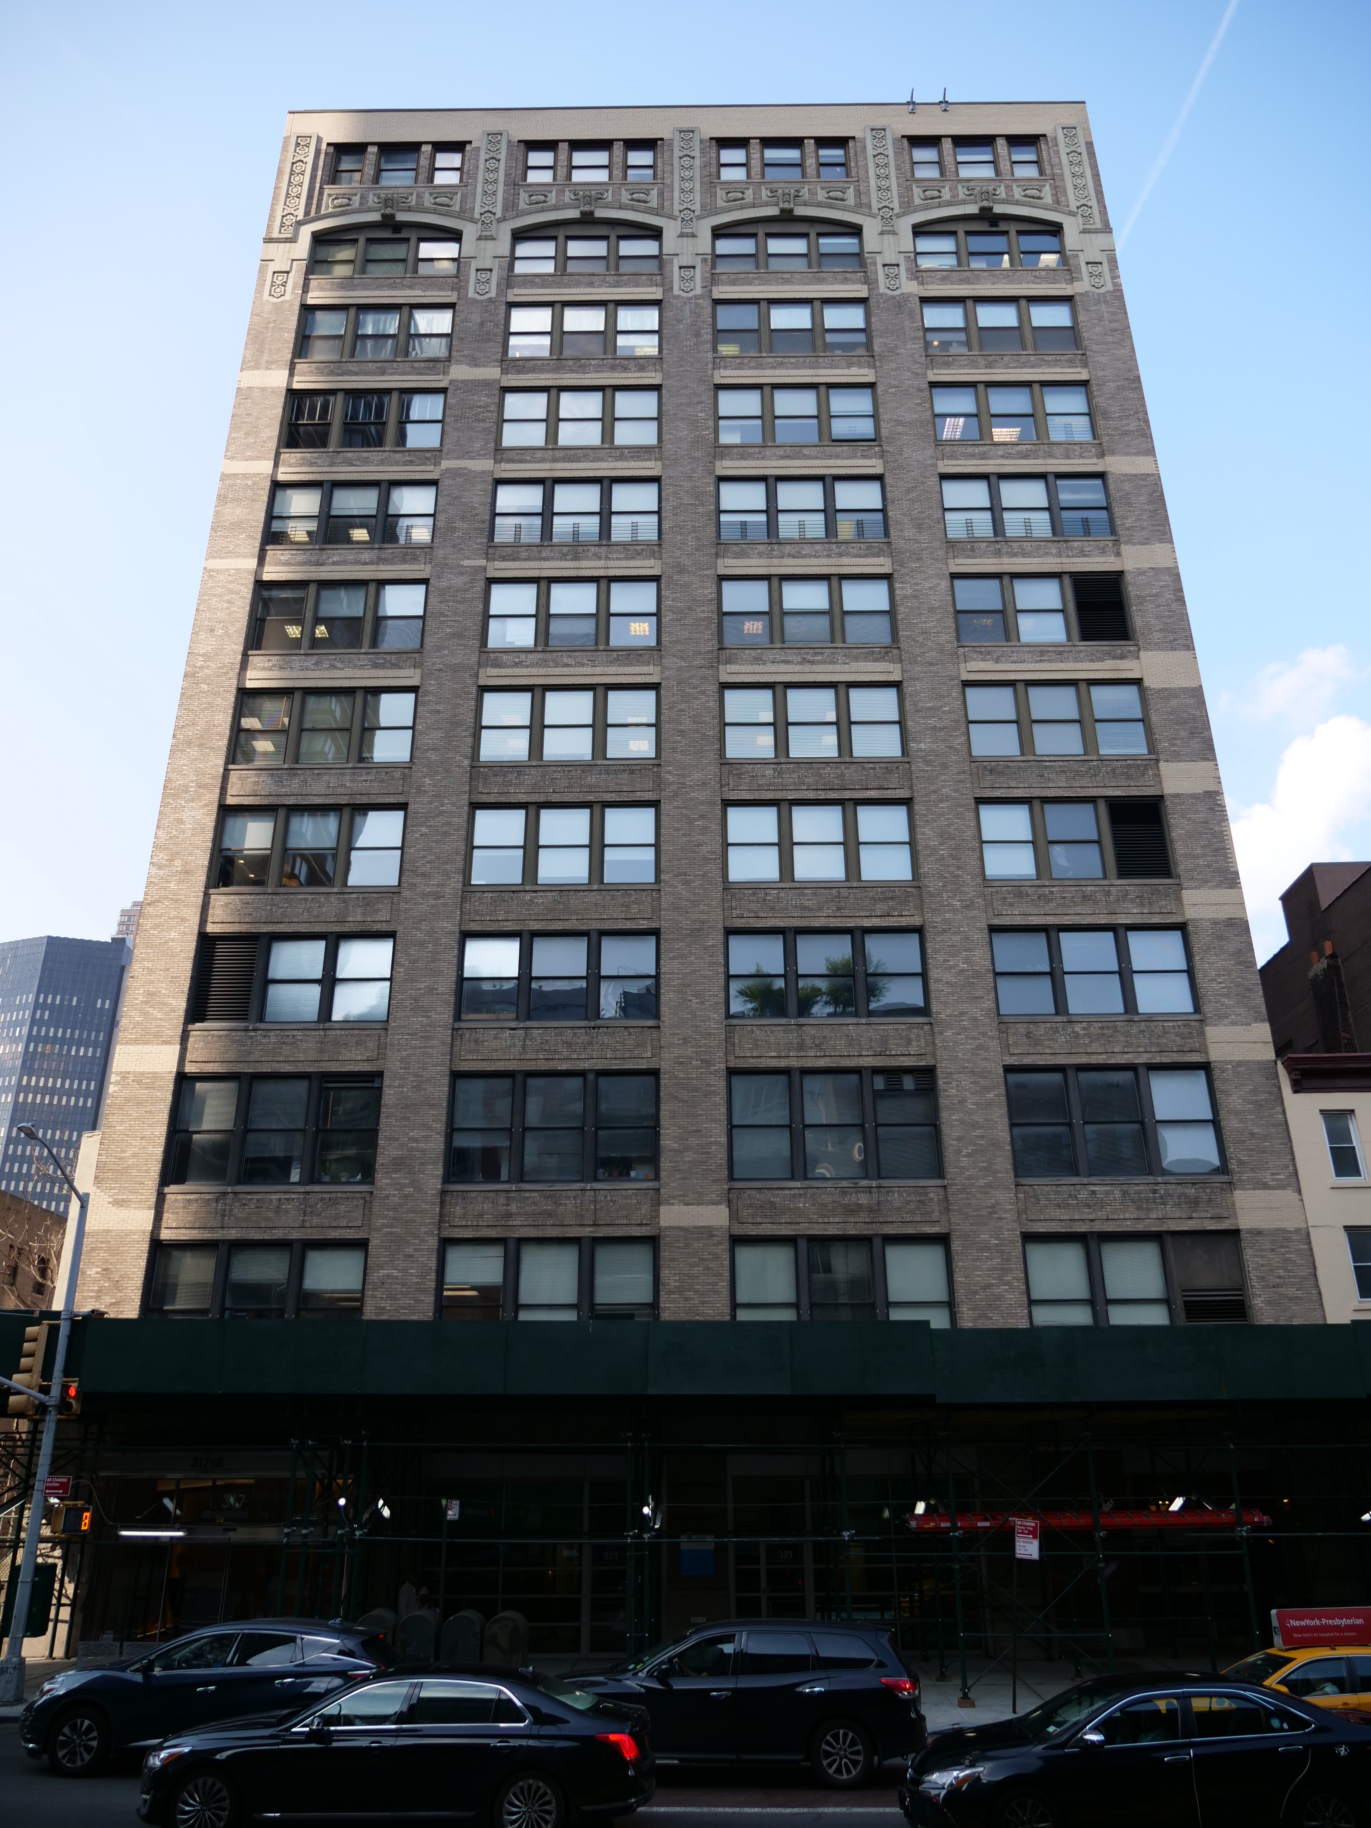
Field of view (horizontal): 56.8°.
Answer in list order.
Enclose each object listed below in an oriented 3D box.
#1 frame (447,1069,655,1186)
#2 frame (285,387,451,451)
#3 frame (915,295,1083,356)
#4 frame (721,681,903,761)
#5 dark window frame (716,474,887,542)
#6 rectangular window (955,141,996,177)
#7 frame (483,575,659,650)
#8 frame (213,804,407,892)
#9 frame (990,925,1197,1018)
[{"bbox_3d":[-2.996,4.905,29.008,4.712,2.548,0.300,-1,-24,0],"label":"frame"},{"bbox_3d":[-9.550,-14.860,38.068,4.655,2.522,0.220,-1,-24,0],"label":"frame"},{"bbox_3d":[10.140,-19.132,41.138,4.910,2.595,0.200,0,-24,0],"label":"frame"},{"bbox_3d":[3.367,-5.227,34.136,4.801,2.452,0.200,-1,-24,1],"label":"frame"},{"bbox_3d":[3.320,-11.712,36.541,4.833,2.437,0.220,-1,-24,0],"label":"dark window frame"},{"bbox_3d":[9.559,-24.892,41.840,1.205,1.641,0.200,-1,-24,0],"label":"rectangular window"},{"bbox_3d":[-3.095,-8.253,34.730,4.739,2.460,0.300,-1,-24,0],"label":"frame"},{"bbox_3d":[-9.971,-1.784,33.712,4.880,2.587,0.200,0,-24,0],"label":"frame"},{"bbox_3d":[9.753,1.382,30.415,4.637,2.372,0.300,-1,-24,0],"label":"frame"}]

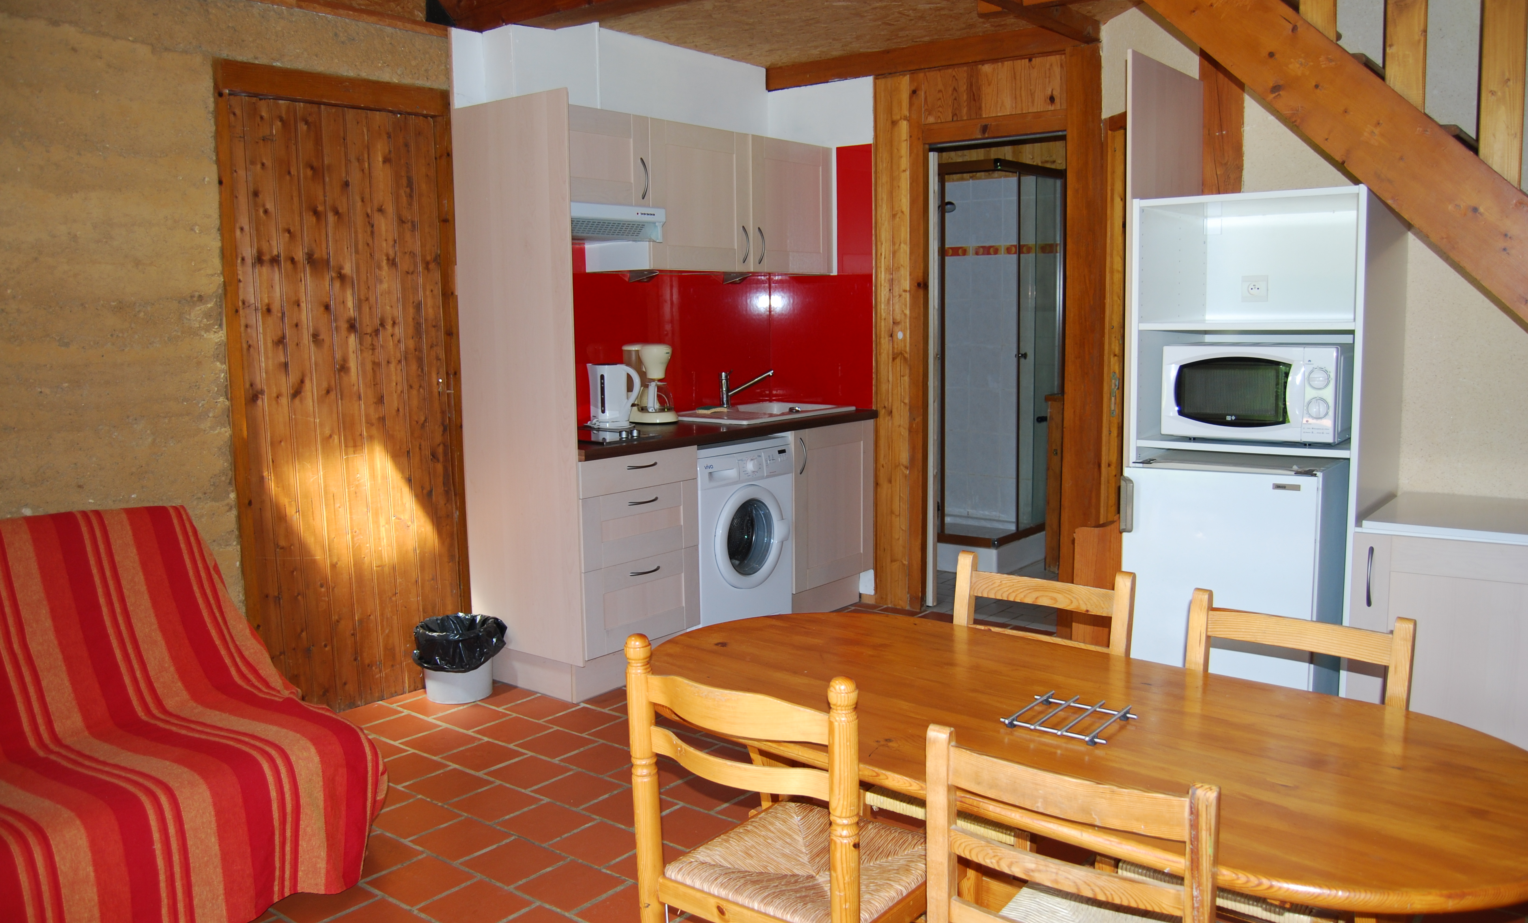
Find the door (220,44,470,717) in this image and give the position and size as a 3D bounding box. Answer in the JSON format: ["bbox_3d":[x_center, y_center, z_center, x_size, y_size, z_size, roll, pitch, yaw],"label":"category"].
[{"bbox_3d":[-1.403,-0.206,3.924,0.062,2.137,0.860,5,9,38],"label":"door"}]

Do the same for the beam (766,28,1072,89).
[{"bbox_3d":[0.653,-1.752,5.045,1.575,0.104,0.080,7,11,37],"label":"beam"}]

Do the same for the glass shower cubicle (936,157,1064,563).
[{"bbox_3d":[1.124,-0.505,6.300,0.780,2.090,0.760,6,10,39],"label":"glass shower cubicle"}]

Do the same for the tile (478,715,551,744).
[{"bbox_3d":[-0.822,0.890,3.771,0.193,0.012,0.187,5,9,38],"label":"tile"}]

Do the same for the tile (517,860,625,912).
[{"bbox_3d":[-0.451,0.998,2.686,0.195,0.012,0.193,5,9,38],"label":"tile"}]

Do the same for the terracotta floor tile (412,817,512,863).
[{"bbox_3d":[-0.773,0.970,2.936,0.195,0.012,0.193,5,9,38],"label":"terracotta floor tile"}]

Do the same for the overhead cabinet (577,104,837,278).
[{"bbox_3d":[-0.389,-1.073,4.752,0.385,0.578,1.836,5,9,38],"label":"overhead cabinet"}]

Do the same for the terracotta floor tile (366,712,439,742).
[{"bbox_3d":[-1.192,0.890,3.808,0.193,0.012,0.187,5,9,38],"label":"terracotta floor tile"}]

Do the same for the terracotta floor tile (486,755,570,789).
[{"bbox_3d":[-0.686,0.914,3.358,0.195,0.012,0.193,5,9,38],"label":"terracotta floor tile"}]

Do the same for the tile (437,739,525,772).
[{"bbox_3d":[-0.864,0.918,3.554,0.193,0.012,0.187,5,9,38],"label":"tile"}]

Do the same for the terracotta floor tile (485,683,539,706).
[{"bbox_3d":[-0.919,0.831,4.028,0.195,0.012,0.193,5,9,38],"label":"terracotta floor tile"}]

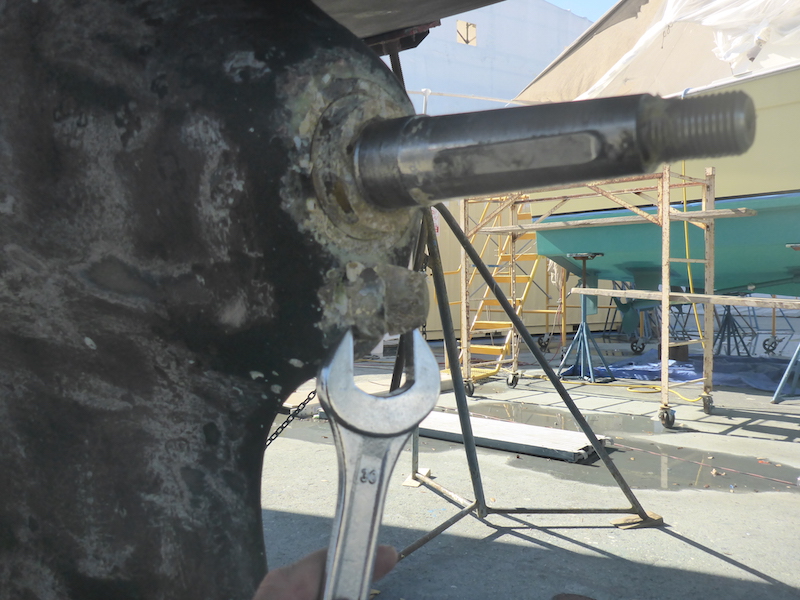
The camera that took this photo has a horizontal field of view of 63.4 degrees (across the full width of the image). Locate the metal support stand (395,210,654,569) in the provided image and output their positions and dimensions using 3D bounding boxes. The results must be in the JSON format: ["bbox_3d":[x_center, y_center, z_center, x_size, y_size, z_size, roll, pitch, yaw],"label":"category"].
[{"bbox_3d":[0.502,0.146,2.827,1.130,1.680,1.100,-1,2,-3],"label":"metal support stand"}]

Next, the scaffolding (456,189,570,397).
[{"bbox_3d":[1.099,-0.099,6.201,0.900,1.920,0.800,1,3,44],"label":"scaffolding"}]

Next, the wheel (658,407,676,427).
[{"bbox_3d":[1.873,0.825,4.530,0.080,0.157,0.130,-1,2,-7],"label":"wheel"}]

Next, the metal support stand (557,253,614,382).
[{"bbox_3d":[1.953,0.156,6.850,0.480,1.350,0.480,0,2,31],"label":"metal support stand"}]

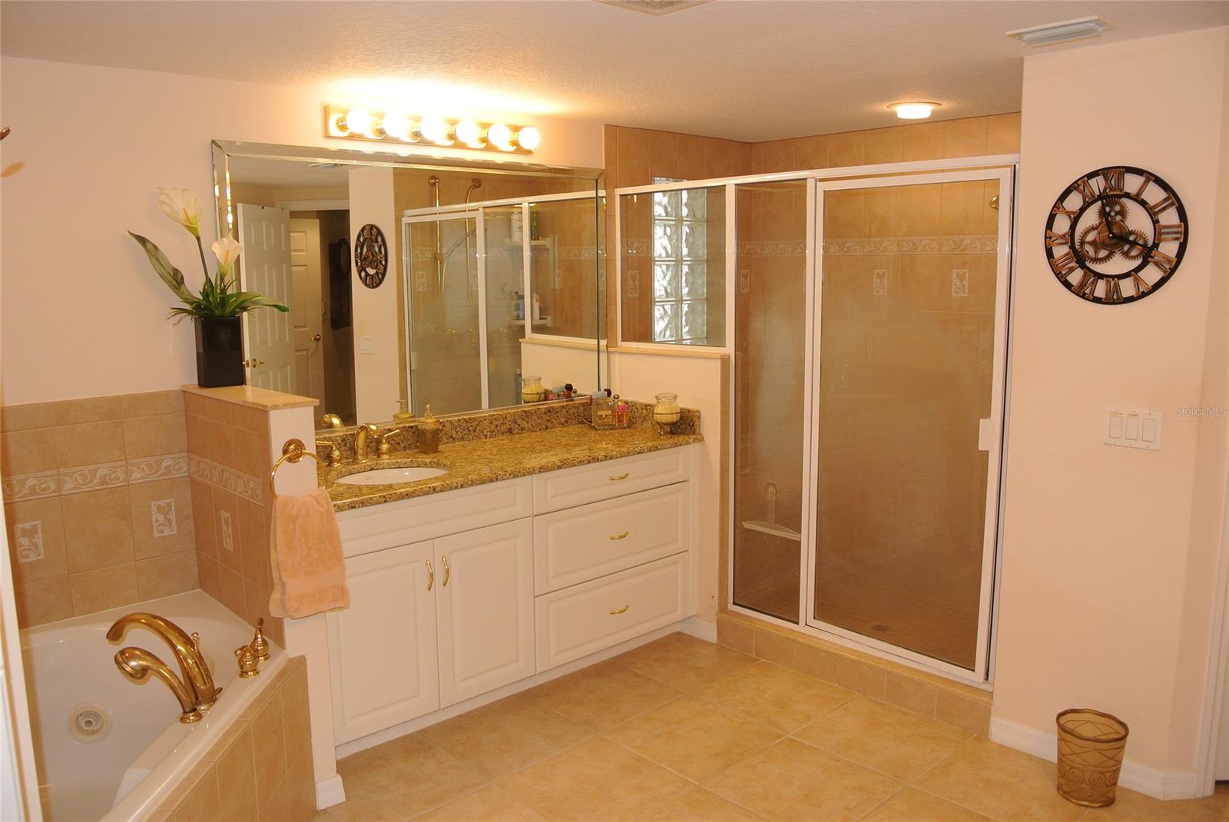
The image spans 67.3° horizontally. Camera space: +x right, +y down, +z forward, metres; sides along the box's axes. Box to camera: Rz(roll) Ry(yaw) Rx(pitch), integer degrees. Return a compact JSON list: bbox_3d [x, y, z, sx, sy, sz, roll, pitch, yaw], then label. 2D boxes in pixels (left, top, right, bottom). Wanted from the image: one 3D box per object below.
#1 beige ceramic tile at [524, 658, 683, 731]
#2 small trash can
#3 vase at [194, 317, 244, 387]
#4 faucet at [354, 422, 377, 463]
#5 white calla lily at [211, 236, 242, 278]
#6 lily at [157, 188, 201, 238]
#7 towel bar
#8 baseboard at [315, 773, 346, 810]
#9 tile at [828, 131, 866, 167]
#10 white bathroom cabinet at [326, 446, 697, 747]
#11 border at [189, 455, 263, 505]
[{"bbox_3d":[-0.037,1.093,3.544,0.456,0.010,0.456,-7,10,-43],"label":"beige ceramic tile"},{"bbox_3d":[1.445,1.060,2.808,0.199,0.220,0.199,0,7,0],"label":"small trash can"},{"bbox_3d":[-1.346,-0.203,3.124,0.131,0.235,0.090,-8,12,-40],"label":"vase"},{"bbox_3d":[-0.943,0.120,3.494,0.048,0.150,0.130,-8,12,-40],"label":"faucet"},{"bbox_3d":[-1.282,-0.506,3.049,0.103,0.128,0.085,-4,8,-22],"label":"white calla lily"},{"bbox_3d":[-1.415,-0.646,2.999,0.130,0.165,0.110,-8,12,-40],"label":"lily"},{"bbox_3d":[-0.868,0.169,2.527,0.160,0.175,0.065,-8,11,-42],"label":"towel bar"},{"bbox_3d":[-0.858,1.147,2.775,0.098,0.088,0.016,-8,10,-42],"label":"baseboard"},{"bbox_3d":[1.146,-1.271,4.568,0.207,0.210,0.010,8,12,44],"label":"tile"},{"bbox_3d":[-0.481,0.608,3.662,1.790,0.810,0.573,-7,10,-43],"label":"white bathroom cabinet"},{"bbox_3d":[-1.214,0.210,2.877,0.010,0.078,0.620,-8,10,-42],"label":"border"}]

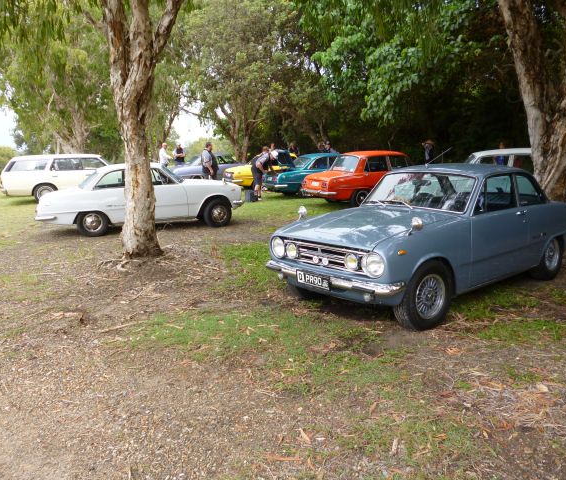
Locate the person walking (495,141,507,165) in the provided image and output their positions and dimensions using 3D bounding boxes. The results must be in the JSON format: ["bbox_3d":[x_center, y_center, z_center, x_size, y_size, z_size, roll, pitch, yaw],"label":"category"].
[{"bbox_3d":[7.205,-2.424,17.145,0.480,1.660,0.300,1,10,11],"label":"person walking"}]

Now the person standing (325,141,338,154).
[{"bbox_3d":[1.761,-2.804,19.351,0.500,1.720,0.380,6,13,36],"label":"person standing"}]

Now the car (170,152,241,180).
[{"bbox_3d":[-2.728,-2.810,20.909,4.080,1.340,1.530,-6,11,-26],"label":"car"}]

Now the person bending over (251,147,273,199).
[{"bbox_3d":[-0.494,-1.913,15.221,0.750,1.450,0.550,-6,11,-25],"label":"person bending over"}]

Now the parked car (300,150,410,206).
[{"bbox_3d":[2.497,-1.622,13.596,4.000,1.390,1.500,-7,12,-29],"label":"parked car"}]

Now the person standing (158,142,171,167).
[{"bbox_3d":[-4.450,-2.763,19.754,0.420,1.750,0.500,-5,11,-21],"label":"person standing"}]

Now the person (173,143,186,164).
[{"bbox_3d":[-4.141,-2.983,20.954,0.520,1.750,0.380,2,11,17],"label":"person"}]

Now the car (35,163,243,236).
[{"bbox_3d":[-2.785,-0.893,10.389,4.000,1.330,1.500,-5,11,-22],"label":"car"}]

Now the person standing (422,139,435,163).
[{"bbox_3d":[4.808,-2.457,17.152,0.350,1.740,0.500,-4,11,-17],"label":"person standing"}]

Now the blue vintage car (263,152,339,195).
[{"bbox_3d":[1.419,-2.064,16.477,4.000,1.360,1.500,-4,11,-17],"label":"blue vintage car"}]

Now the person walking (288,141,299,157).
[{"bbox_3d":[0.417,-2.973,20.451,0.480,1.720,0.360,0,10,6],"label":"person walking"}]

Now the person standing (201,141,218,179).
[{"bbox_3d":[-2.073,-1.932,14.953,0.450,1.750,0.550,0,10,7],"label":"person standing"}]

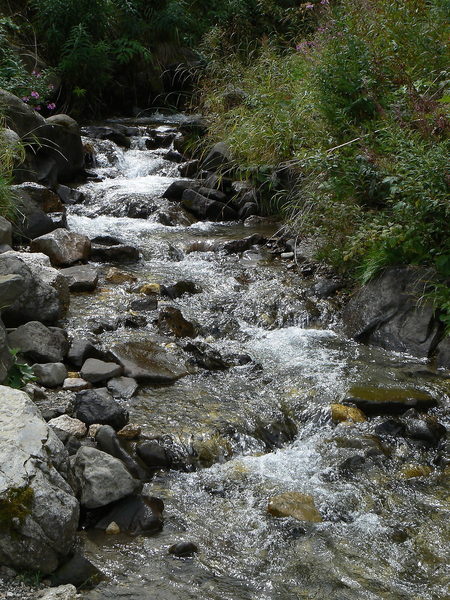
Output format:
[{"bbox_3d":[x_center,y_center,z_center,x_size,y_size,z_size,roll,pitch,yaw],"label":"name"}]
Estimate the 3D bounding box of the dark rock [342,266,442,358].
[{"bbox_3d":[0.901,0.063,6.400,0.483,0.478,0.362,0,12,0],"label":"dark rock"}]

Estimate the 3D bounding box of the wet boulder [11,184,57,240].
[{"bbox_3d":[-1.568,-0.712,9.700,0.420,0.400,0.400,0,12,0],"label":"wet boulder"}]

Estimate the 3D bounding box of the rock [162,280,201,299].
[{"bbox_3d":[-0.284,-0.065,7.700,0.250,0.120,0.190,0,12,0],"label":"rock"}]

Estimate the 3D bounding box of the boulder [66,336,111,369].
[{"bbox_3d":[-0.845,0.325,7.300,0.273,0.175,0.240,0,12,0],"label":"boulder"}]

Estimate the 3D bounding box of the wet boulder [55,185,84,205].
[{"bbox_3d":[-1.363,-0.918,10.400,0.260,0.180,0.210,0,12,0],"label":"wet boulder"}]

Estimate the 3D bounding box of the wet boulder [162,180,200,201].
[{"bbox_3d":[-0.308,-0.813,8.801,0.309,0.148,0.207,0,12,0],"label":"wet boulder"}]

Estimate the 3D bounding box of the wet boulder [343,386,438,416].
[{"bbox_3d":[0.768,0.477,5.501,0.401,0.107,0.201,0,12,0],"label":"wet boulder"}]

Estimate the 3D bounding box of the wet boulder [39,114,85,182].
[{"bbox_3d":[-1.665,-1.532,12.000,0.468,0.690,0.500,0,12,0],"label":"wet boulder"}]

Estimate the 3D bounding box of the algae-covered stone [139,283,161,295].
[{"bbox_3d":[-0.554,-0.075,8.652,0.161,0.085,0.140,0,12,0],"label":"algae-covered stone"}]

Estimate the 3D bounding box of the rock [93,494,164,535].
[{"bbox_3d":[-0.377,0.855,4.652,0.267,0.113,0.213,0,12,0],"label":"rock"}]

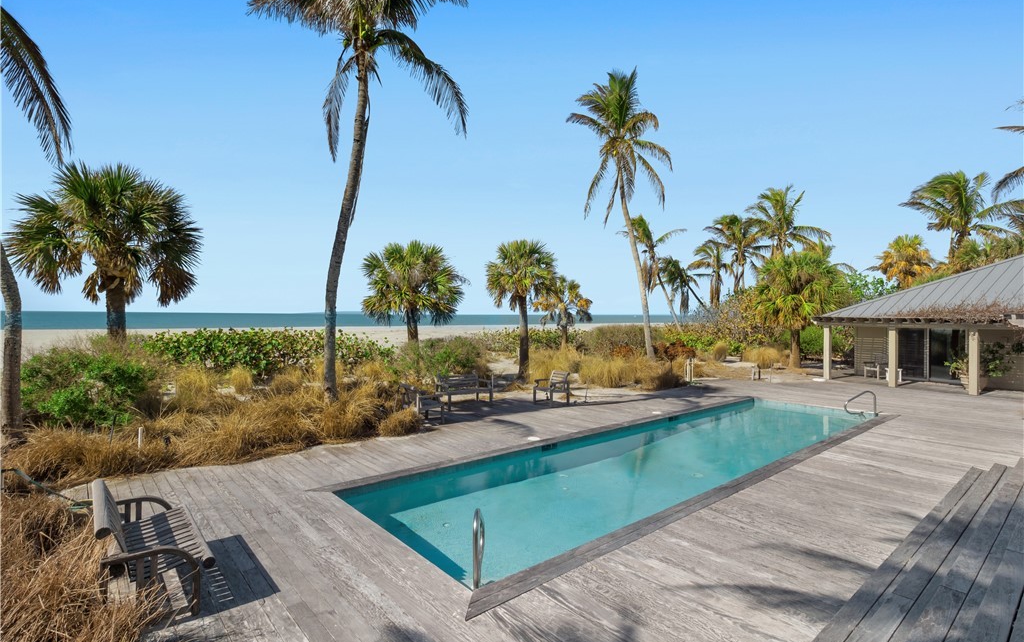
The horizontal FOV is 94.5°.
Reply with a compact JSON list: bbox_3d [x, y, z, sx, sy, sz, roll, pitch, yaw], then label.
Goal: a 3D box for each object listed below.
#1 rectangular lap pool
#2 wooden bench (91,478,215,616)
[{"bbox_3d":[3.337,2.936,9.087,12.150,1.200,3.000,0,1,-39],"label":"rectangular lap pool"},{"bbox_3d":[-3.188,1.939,4.146,0.740,0.850,1.480,0,1,-41],"label":"wooden bench"}]

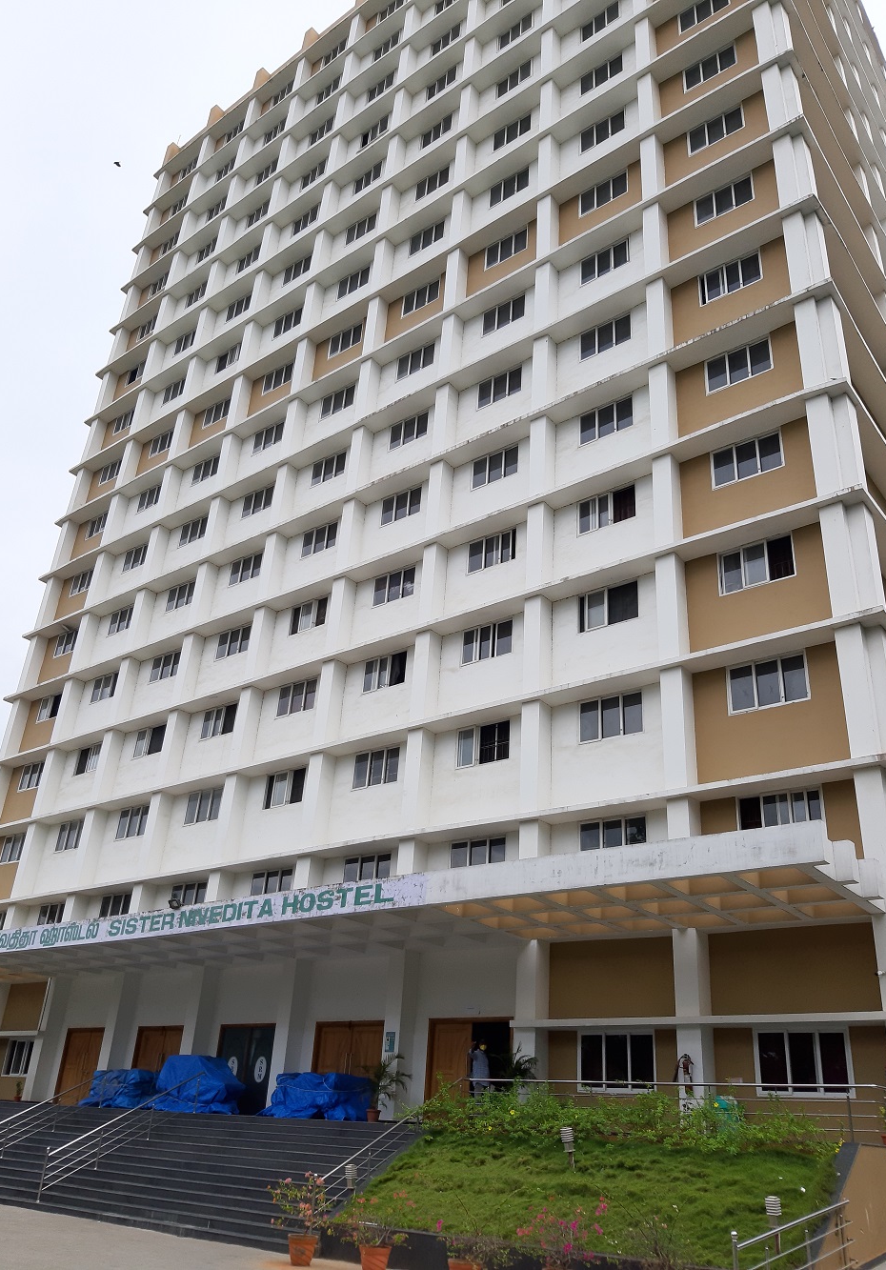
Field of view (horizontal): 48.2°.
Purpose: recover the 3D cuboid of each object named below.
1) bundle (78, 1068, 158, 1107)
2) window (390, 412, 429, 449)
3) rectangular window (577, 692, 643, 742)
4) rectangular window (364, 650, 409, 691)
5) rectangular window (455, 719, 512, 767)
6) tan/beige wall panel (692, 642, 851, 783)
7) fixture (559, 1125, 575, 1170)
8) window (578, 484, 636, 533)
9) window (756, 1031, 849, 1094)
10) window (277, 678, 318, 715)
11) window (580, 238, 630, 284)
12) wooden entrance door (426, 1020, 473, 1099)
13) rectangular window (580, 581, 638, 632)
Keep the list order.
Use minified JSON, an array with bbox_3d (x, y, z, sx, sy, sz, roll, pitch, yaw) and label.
[{"bbox_3d":[-8.168,11.546,25.172,1.900,0.860,0.900,-17,-34,35],"label":"bundle"},{"bbox_3d":[-1.176,-6.972,33.852,1.731,1.101,0.120,-17,-34,35],"label":"window"},{"bbox_3d":[4.058,1.990,23.949,1.738,1.107,0.120,-17,-34,35],"label":"rectangular window"},{"bbox_3d":[-1.738,1.123,29.859,1.702,1.064,0.100,-17,-34,35],"label":"rectangular window"},{"bbox_3d":[1.053,2.909,26.279,1.754,1.125,0.100,-17,-34,35],"label":"rectangular window"},{"bbox_3d":[6.956,1.758,20.965,3.340,2.777,0.100,-17,-34,35],"label":"tan/beige wall panel"},{"bbox_3d":[1.945,7.956,15.351,0.180,0.600,0.180,-17,-34,35],"label":"fixture"},{"bbox_3d":[4.445,-3.388,26.855,1.769,1.079,0.100,-17,-34,35],"label":"window"},{"bbox_3d":[6.635,7.904,18.293,1.739,1.125,0.100,-17,-34,35],"label":"window"},{"bbox_3d":[-4.941,2.158,33.565,1.815,1.104,0.100,-17,-34,35],"label":"window"},{"bbox_3d":[5.039,-11.600,30.810,1.734,1.106,0.120,-17,-34,35],"label":"window"},{"bbox_3d":[0.127,10.549,24.127,1.375,2.267,0.100,-17,-34,35],"label":"wooden entrance door"},{"bbox_3d":[4.230,-0.722,25.340,1.737,1.108,0.120,-17,-34,35],"label":"rectangular window"}]

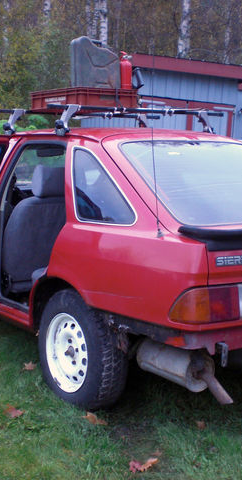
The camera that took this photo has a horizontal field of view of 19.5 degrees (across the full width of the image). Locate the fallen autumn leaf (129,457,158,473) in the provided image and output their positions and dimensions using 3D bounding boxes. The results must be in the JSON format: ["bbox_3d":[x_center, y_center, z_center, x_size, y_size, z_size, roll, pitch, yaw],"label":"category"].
[{"bbox_3d":[0.094,0.899,2.816,0.120,0.030,0.100,1,8,0],"label":"fallen autumn leaf"}]

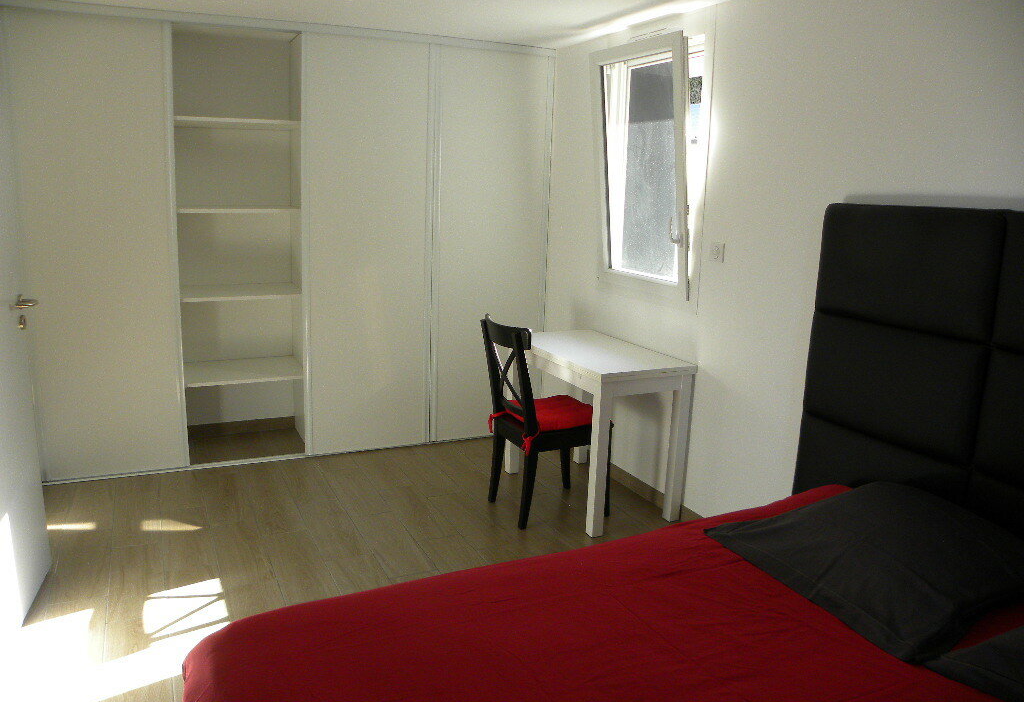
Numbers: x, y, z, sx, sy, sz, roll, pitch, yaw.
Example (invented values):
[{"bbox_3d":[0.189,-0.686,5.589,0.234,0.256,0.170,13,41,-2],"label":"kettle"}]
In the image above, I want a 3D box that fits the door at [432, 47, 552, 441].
[{"bbox_3d":[-0.131,-0.577,4.496,0.710,2.200,0.050,-4,13,-24],"label":"door"}]

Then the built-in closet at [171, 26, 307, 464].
[{"bbox_3d":[-1.472,-0.541,4.180,0.610,2.190,0.550,-4,13,-24],"label":"built-in closet"}]

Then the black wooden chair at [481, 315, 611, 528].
[{"bbox_3d":[0.184,0.303,3.570,0.520,0.910,0.430,-4,13,-24],"label":"black wooden chair"}]

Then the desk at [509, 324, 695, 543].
[{"bbox_3d":[0.392,0.354,3.767,0.508,0.740,0.905,-4,13,-25],"label":"desk"}]

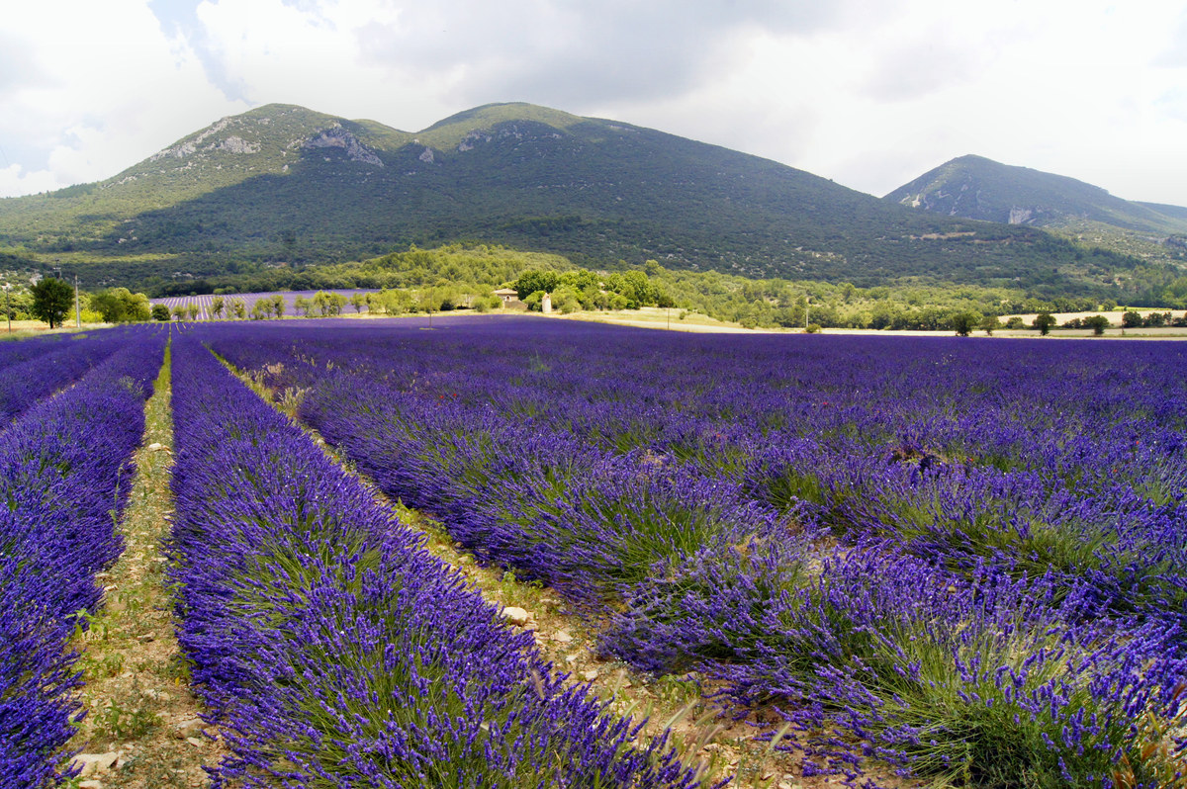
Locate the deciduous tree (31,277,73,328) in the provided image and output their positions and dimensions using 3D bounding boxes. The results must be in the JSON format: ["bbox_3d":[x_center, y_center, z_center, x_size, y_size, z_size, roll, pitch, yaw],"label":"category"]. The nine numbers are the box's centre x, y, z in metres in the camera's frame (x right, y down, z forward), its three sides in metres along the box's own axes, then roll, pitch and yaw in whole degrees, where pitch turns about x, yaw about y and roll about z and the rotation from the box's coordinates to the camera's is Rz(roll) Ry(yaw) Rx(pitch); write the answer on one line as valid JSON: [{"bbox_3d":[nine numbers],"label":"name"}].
[{"bbox_3d":[-90.113,-15.175,148.000,6.500,8.600,6.400,0,5,0],"label":"deciduous tree"}]

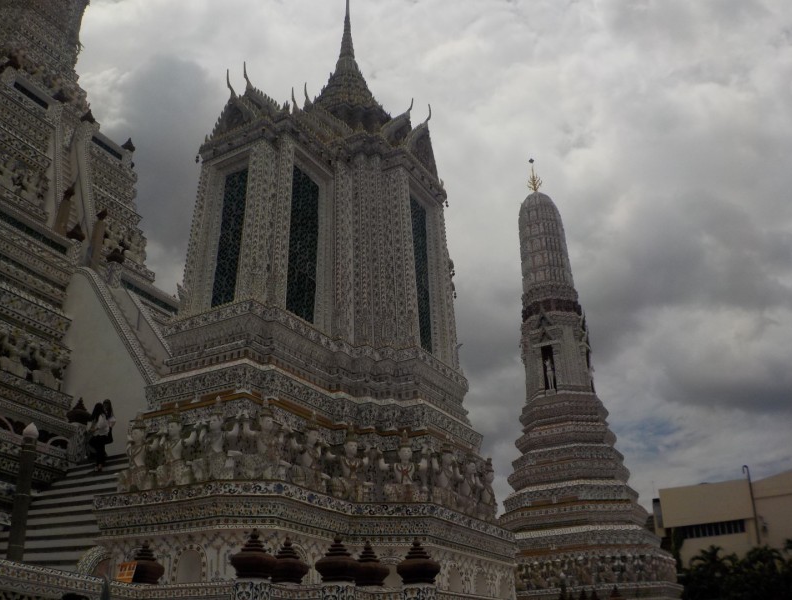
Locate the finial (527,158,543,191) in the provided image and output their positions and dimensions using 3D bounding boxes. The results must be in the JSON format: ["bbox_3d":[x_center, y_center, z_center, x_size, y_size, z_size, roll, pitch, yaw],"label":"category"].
[{"bbox_3d":[8.530,-7.715,42.849,0.910,2.560,0.910,-15,-30,27],"label":"finial"}]

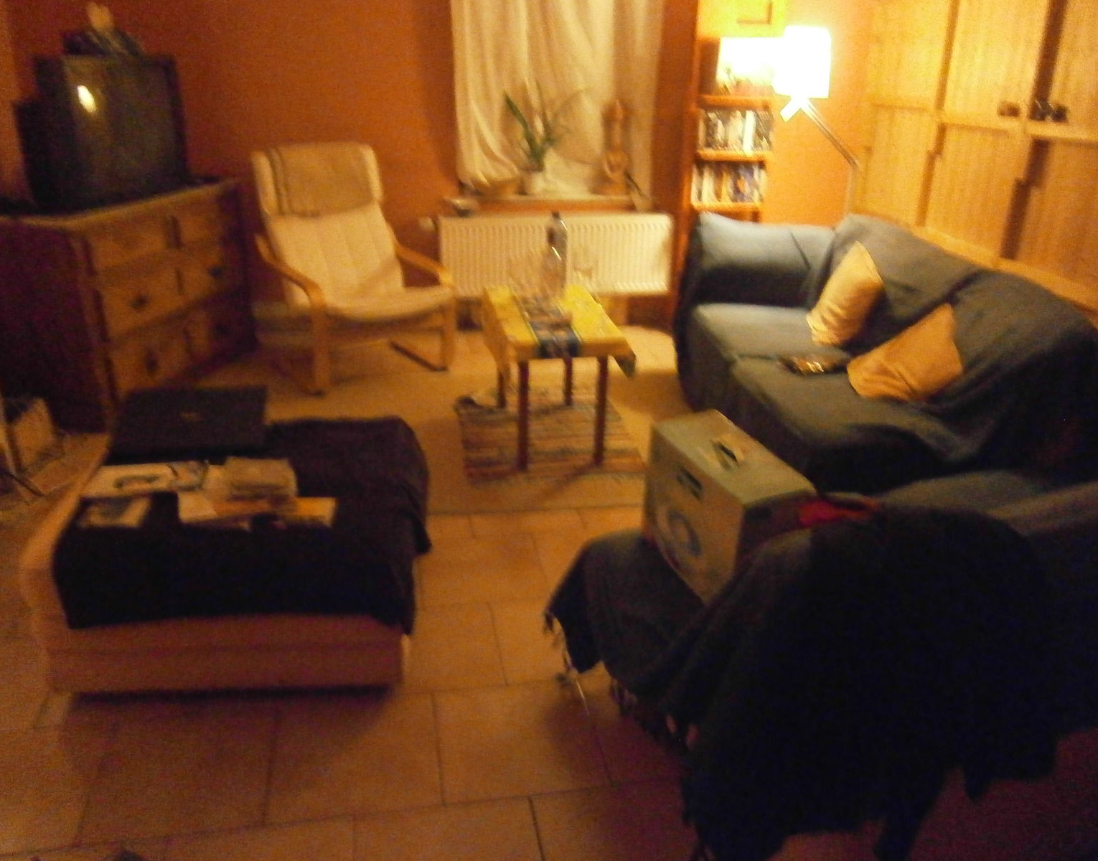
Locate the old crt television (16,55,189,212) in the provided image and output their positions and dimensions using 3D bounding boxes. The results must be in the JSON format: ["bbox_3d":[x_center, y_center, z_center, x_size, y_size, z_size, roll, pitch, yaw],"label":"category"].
[{"bbox_3d":[-1.861,-1.219,3.479,0.420,0.530,0.590,12,25,23],"label":"old crt television"}]

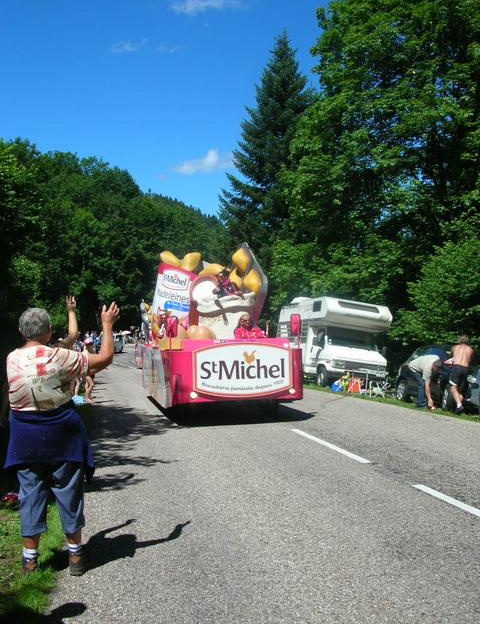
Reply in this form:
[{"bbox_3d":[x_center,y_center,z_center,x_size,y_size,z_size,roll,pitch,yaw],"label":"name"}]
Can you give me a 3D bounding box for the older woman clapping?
[{"bbox_3d":[-1.165,0.791,4.265,0.640,1.690,0.580,-2,-3,22],"label":"older woman clapping"}]

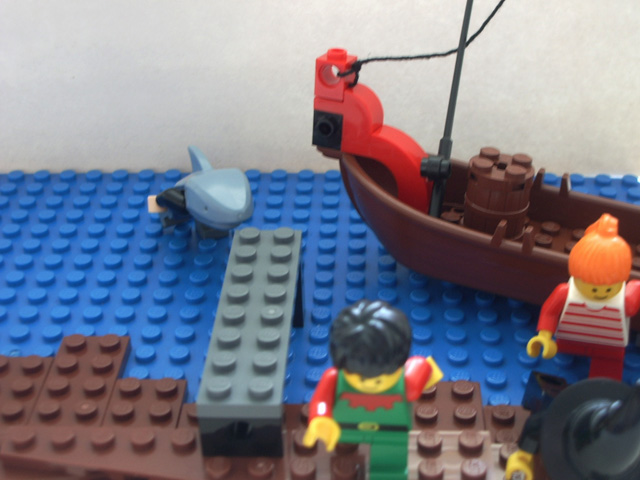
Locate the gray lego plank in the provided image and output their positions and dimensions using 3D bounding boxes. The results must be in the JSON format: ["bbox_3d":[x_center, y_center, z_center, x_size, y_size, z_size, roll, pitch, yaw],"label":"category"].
[{"bbox_3d":[-0.014,0.015,0.242,0.016,0.005,0.064,0,31,3],"label":"gray lego plank"}]

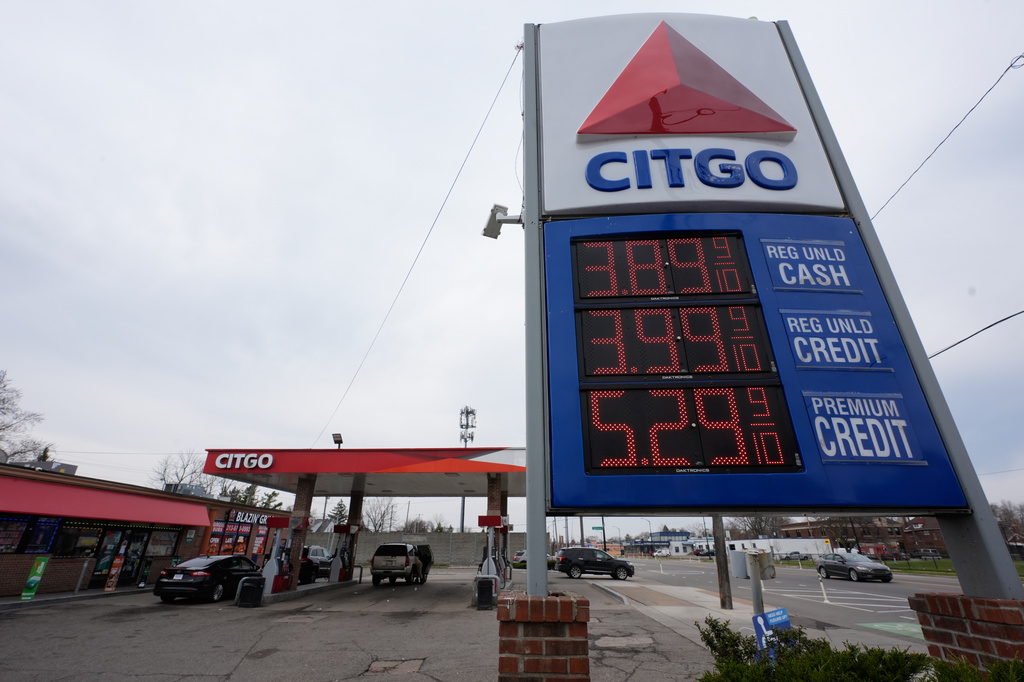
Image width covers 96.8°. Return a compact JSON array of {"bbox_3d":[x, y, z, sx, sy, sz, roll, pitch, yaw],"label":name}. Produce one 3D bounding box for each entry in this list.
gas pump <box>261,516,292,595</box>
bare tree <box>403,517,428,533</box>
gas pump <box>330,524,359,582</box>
[{"bbox_3d":[-9.330,8.582,18.287,0.780,2.620,1.200,0,-25,1],"label":"gas pump"},{"bbox_3d":[-17.698,35.832,82.540,5.000,7.200,5.000,5,-25,-10],"label":"bare tree"},{"bbox_3d":[-9.220,11.604,24.822,0.780,2.620,1.200,0,-25,1],"label":"gas pump"}]

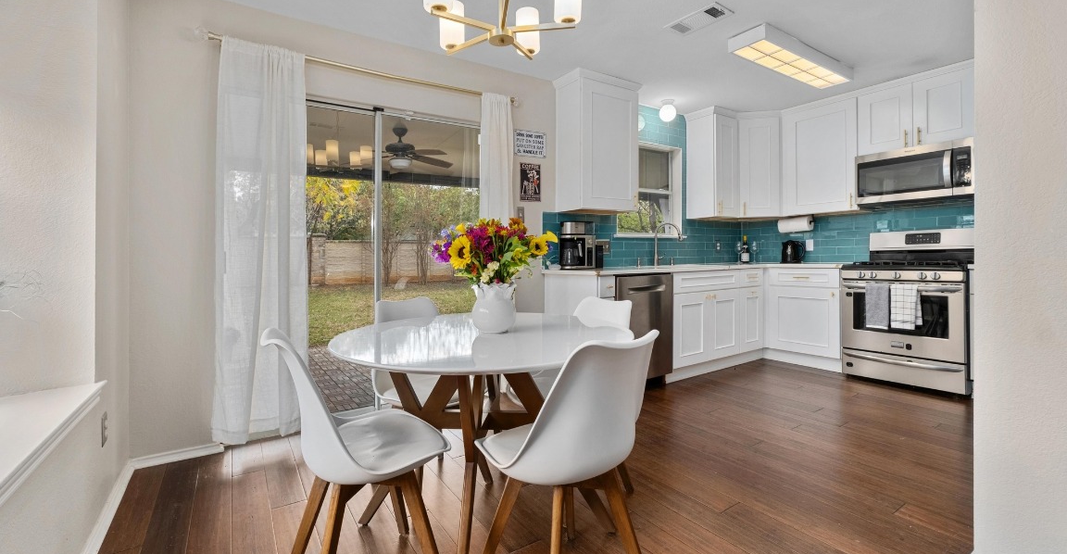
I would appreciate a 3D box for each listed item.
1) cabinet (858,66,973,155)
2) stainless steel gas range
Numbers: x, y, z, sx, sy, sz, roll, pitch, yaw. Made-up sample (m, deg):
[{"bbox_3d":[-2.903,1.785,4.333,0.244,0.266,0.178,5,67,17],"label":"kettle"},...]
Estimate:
[{"bbox_3d":[3.099,-1.273,3.551,0.330,0.513,0.762,-1,1,-34],"label":"cabinet"},{"bbox_3d":[2.988,0.221,3.493,0.690,1.185,0.755,-2,2,-33],"label":"stainless steel gas range"}]

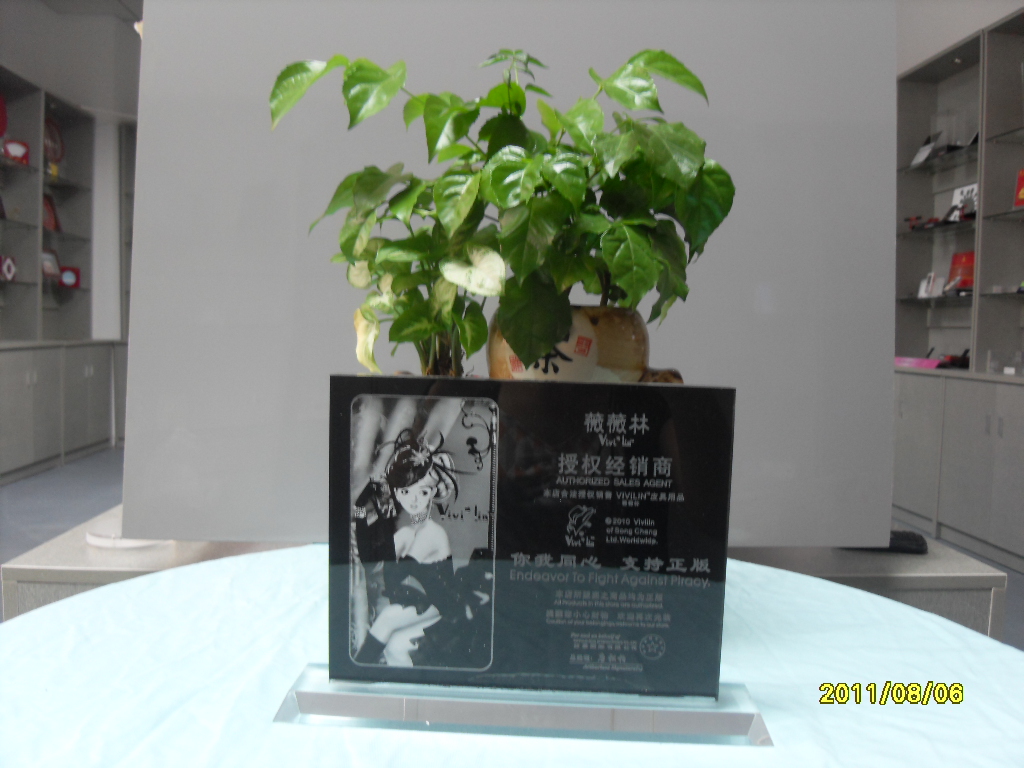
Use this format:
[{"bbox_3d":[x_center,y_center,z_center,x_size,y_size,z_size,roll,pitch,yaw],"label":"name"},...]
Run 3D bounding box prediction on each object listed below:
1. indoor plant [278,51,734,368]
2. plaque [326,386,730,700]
[{"bbox_3d":[-0.011,-0.037,0.660,0.363,0.446,0.280,2,6,0],"label":"indoor plant"},{"bbox_3d":[0.009,0.093,0.507,0.240,0.190,0.013,2,6,2],"label":"plaque"}]

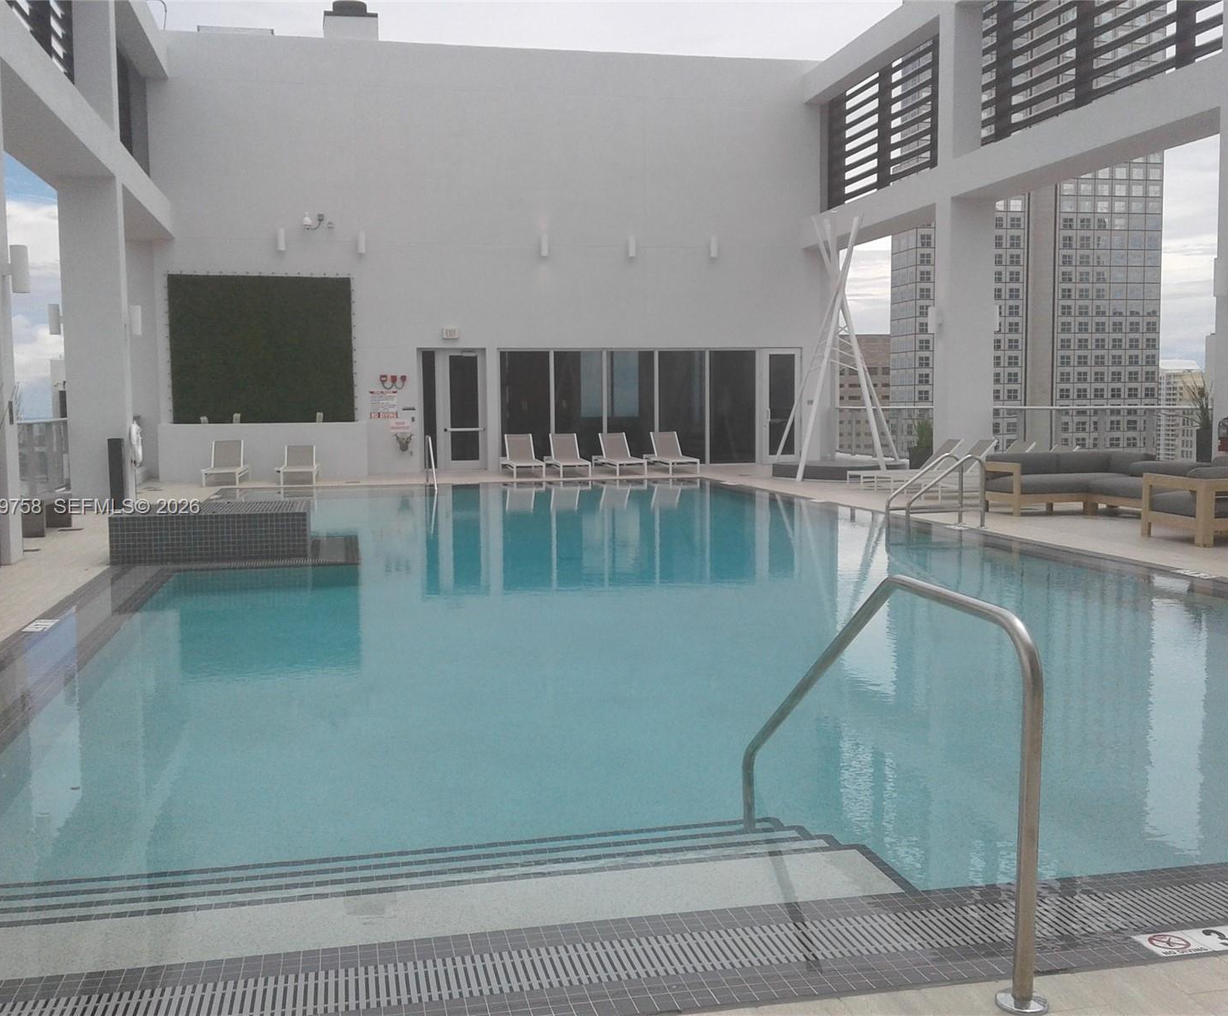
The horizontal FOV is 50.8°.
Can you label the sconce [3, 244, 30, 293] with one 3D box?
[{"bbox_3d":[-5.834,-2.341,12.612,0.234,0.480,0.170,-2,5,-12],"label":"sconce"}]

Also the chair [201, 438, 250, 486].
[{"bbox_3d":[-7.630,-0.885,25.418,0.700,0.840,1.950,-1,5,-10],"label":"chair"}]

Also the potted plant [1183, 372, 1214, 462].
[{"bbox_3d":[7.536,-0.843,16.603,0.400,1.740,0.400,-2,5,-12],"label":"potted plant"}]

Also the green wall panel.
[{"bbox_3d":[-7.363,-3.317,27.112,3.700,3.058,0.100,-2,5,-12],"label":"green wall panel"}]

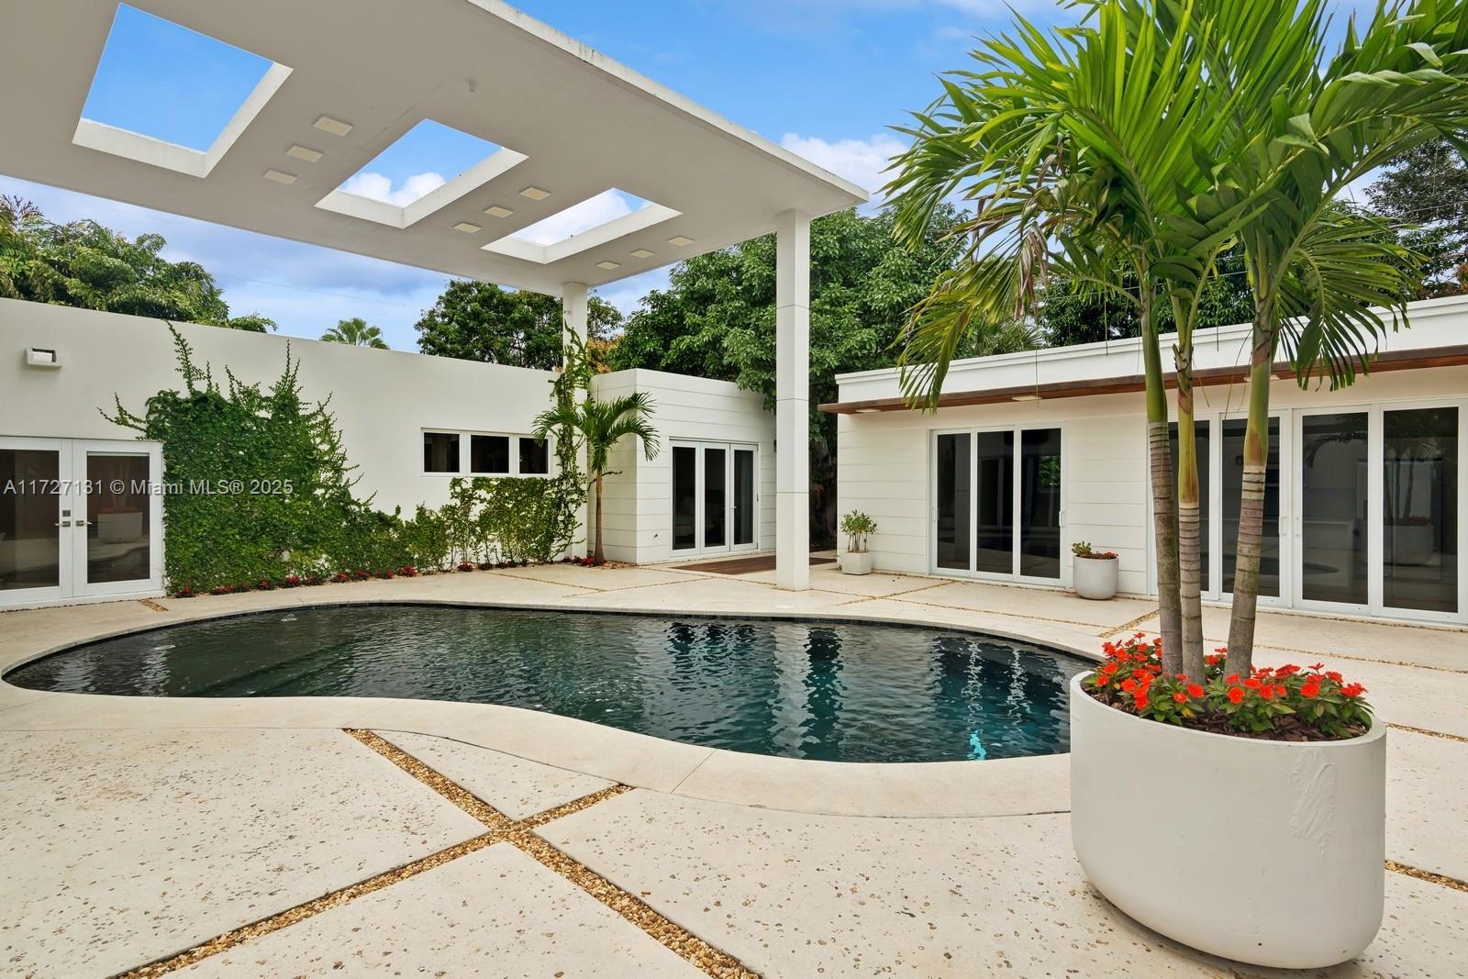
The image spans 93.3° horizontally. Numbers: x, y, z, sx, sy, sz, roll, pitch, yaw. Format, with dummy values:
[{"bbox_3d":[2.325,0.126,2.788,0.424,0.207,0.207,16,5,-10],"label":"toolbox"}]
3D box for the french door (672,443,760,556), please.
[{"bbox_3d":[-0.376,0.185,14.591,0.120,2.330,2.710,1,1,41],"label":"french door"}]

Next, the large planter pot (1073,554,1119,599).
[{"bbox_3d":[4.943,1.200,9.435,0.610,0.530,0.610,1,1,41],"label":"large planter pot"}]

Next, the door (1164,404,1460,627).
[{"bbox_3d":[6.669,0.222,8.283,2.954,2.392,0.120,1,1,44],"label":"door"}]

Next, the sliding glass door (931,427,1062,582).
[{"bbox_3d":[4.049,0.232,10.832,2.120,2.392,0.120,1,1,44],"label":"sliding glass door"}]

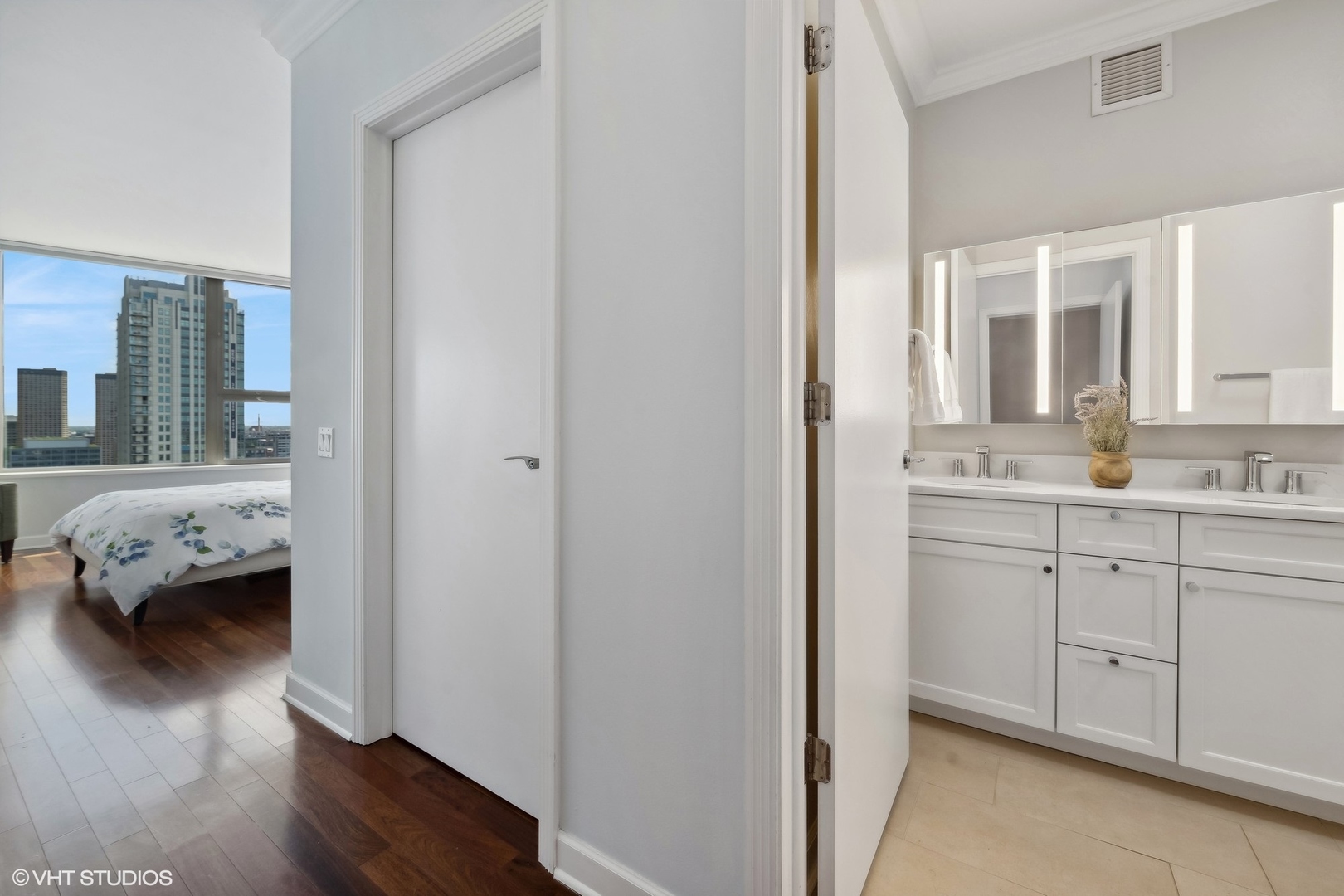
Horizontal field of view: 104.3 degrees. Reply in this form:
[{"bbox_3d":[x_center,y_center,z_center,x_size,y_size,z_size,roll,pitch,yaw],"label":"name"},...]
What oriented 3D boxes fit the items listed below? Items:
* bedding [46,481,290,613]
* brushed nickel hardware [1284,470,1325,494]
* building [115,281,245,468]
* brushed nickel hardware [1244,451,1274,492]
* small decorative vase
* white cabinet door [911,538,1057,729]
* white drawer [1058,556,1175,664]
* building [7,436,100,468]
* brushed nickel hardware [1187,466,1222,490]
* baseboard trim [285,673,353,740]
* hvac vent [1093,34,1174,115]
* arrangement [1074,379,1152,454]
[{"bbox_3d":[-3.235,0.612,4.181,1.870,0.540,2.000,1,2,34],"label":"bedding"},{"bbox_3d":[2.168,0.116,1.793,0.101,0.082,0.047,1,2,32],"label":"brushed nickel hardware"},{"bbox_3d":[-161.383,-2.980,172.654,30.000,103.000,24.000,1,2,32],"label":"building"},{"bbox_3d":[2.043,0.085,1.820,0.050,0.144,0.139,1,2,32],"label":"brushed nickel hardware"},{"bbox_3d":[1.673,0.081,1.989,0.127,0.134,0.127,1,2,32],"label":"small decorative vase"},{"bbox_3d":[1.104,0.657,1.922,0.504,0.605,0.022,1,2,32],"label":"white cabinet door"},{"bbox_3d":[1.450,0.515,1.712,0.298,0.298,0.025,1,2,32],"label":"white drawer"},{"bbox_3d":[-304.000,18.213,255.000,30.000,48.000,29.000,1,2,32],"label":"building"},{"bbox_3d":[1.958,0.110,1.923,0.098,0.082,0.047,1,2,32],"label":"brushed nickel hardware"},{"bbox_3d":[-1.384,0.984,2.036,0.520,0.128,0.025,1,2,32],"label":"baseboard trim"},{"bbox_3d":[1.829,-1.483,2.080,0.247,0.249,0.018,1,2,32],"label":"hvac vent"},{"bbox_3d":[1.679,-0.122,1.989,0.209,0.288,0.189,1,2,32],"label":"arrangement"}]

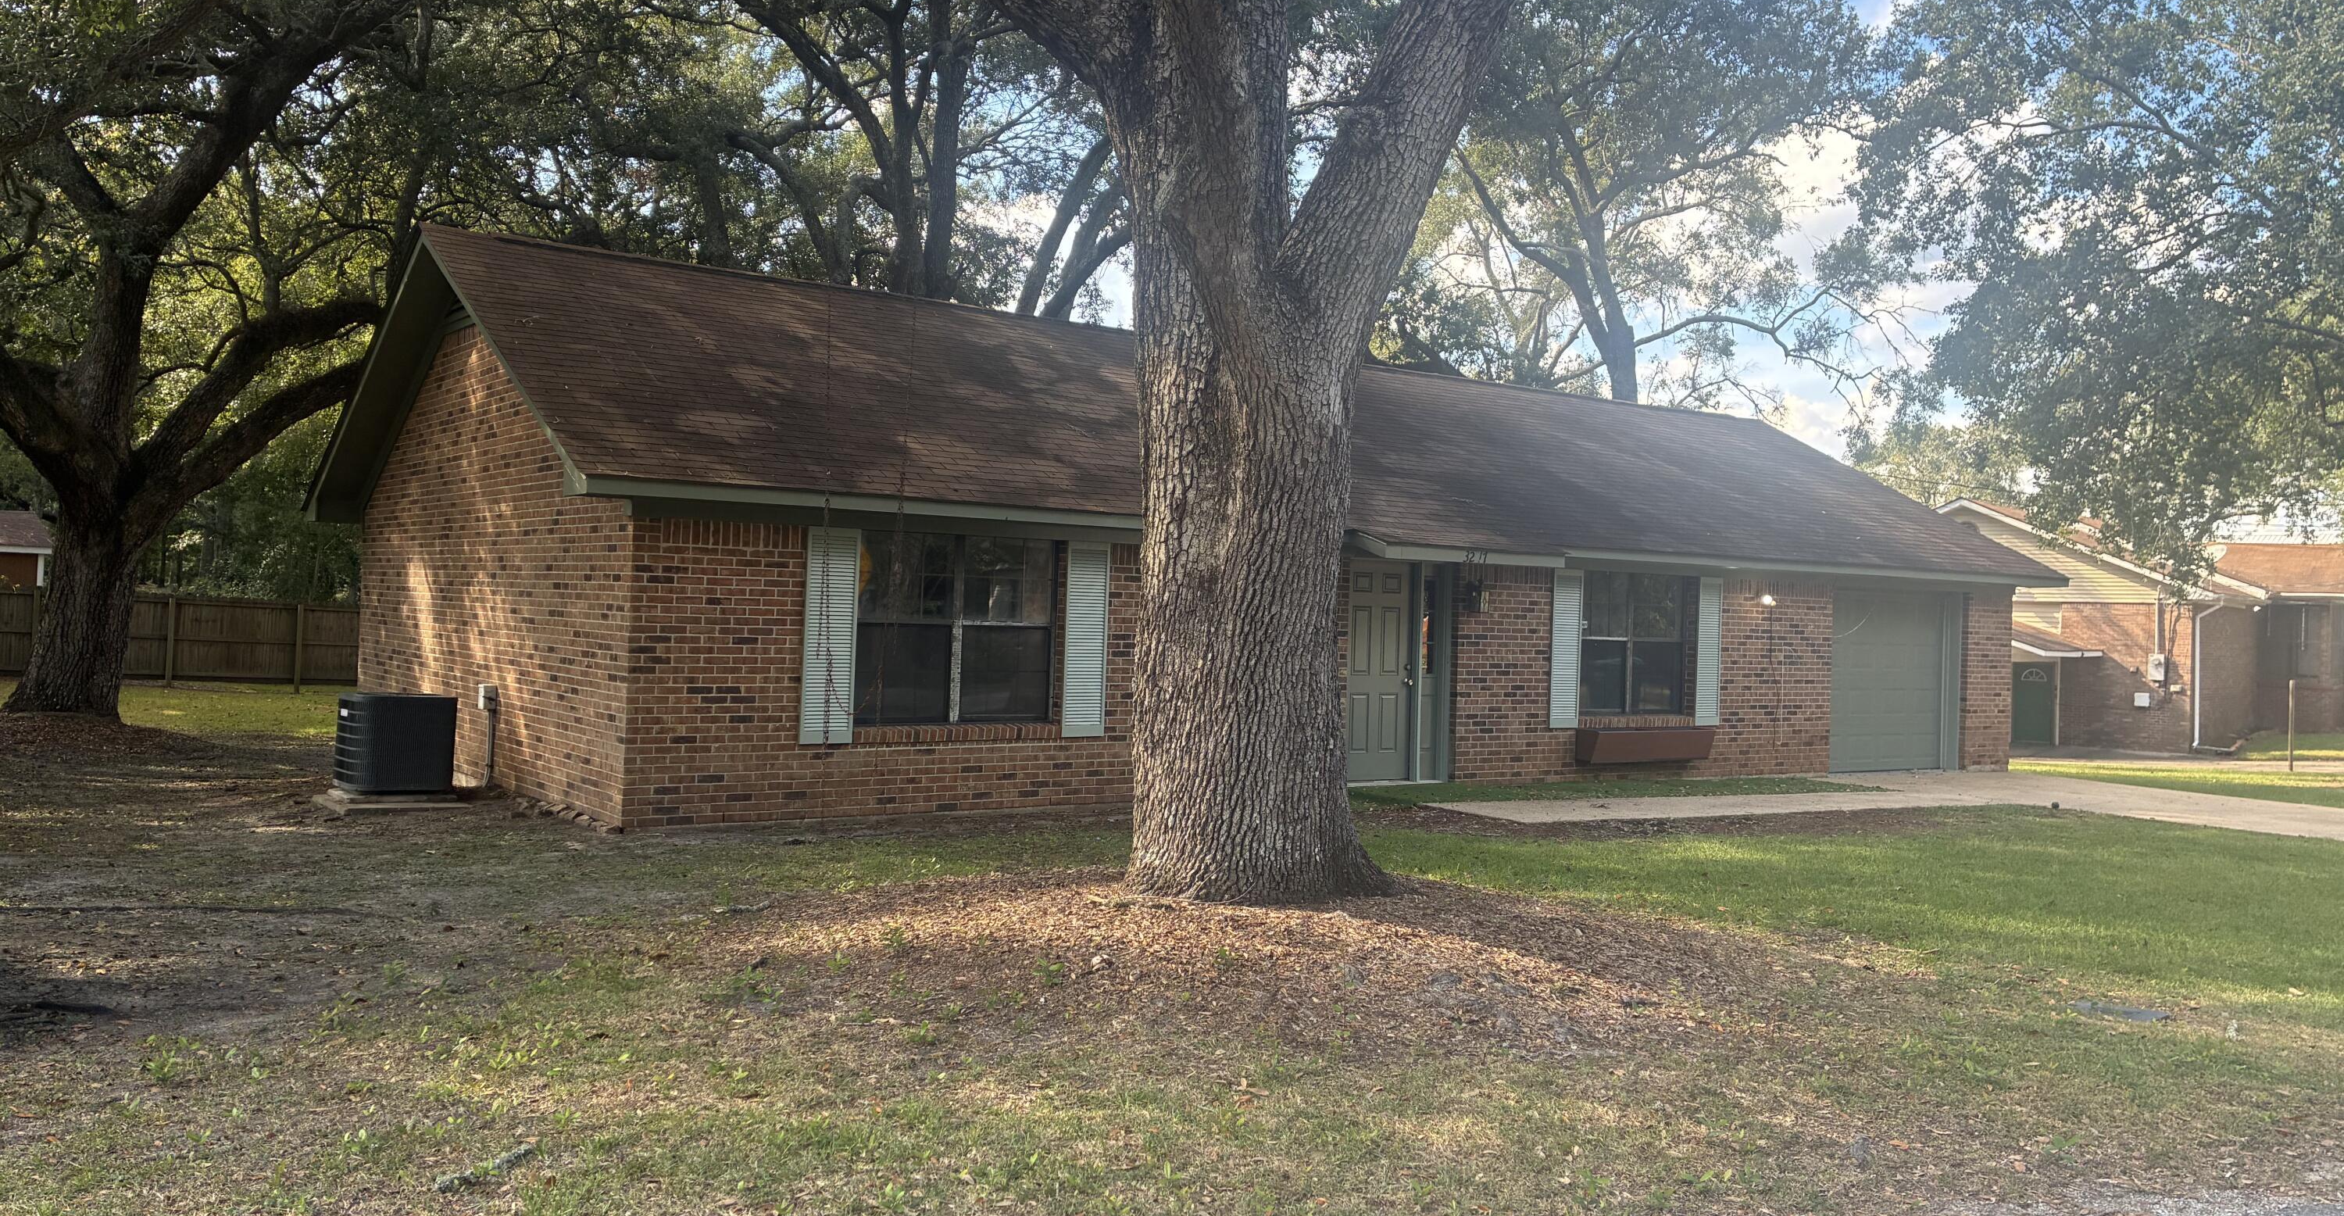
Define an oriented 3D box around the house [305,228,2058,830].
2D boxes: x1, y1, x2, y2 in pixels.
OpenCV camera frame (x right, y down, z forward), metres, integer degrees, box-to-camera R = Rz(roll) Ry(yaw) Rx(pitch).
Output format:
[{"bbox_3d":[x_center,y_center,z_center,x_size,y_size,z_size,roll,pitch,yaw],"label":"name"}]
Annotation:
[{"bbox_3d":[1.202,-0.652,20.459,18.930,4.680,9.020,2,0,-37],"label":"house"}]

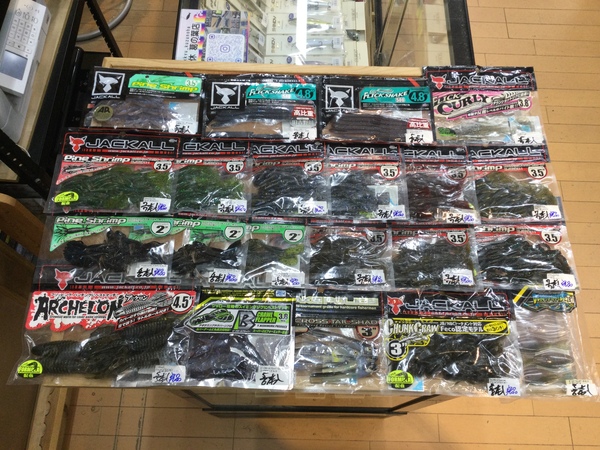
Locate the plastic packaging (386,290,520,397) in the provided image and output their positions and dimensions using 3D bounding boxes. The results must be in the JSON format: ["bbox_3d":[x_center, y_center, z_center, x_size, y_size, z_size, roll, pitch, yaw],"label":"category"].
[{"bbox_3d":[0.180,0.139,0.654,0.167,0.018,0.130,1,68,-1],"label":"plastic packaging"}]

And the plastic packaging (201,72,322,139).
[{"bbox_3d":[-0.053,-0.170,0.773,0.162,0.016,0.111,1,68,-1],"label":"plastic packaging"}]

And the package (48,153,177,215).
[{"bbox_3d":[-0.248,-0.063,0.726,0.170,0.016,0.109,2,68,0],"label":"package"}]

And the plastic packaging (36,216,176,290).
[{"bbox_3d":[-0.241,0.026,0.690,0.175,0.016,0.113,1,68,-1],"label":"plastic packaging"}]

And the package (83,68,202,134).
[{"bbox_3d":[-0.220,-0.180,0.773,0.169,0.016,0.107,3,68,0],"label":"package"}]

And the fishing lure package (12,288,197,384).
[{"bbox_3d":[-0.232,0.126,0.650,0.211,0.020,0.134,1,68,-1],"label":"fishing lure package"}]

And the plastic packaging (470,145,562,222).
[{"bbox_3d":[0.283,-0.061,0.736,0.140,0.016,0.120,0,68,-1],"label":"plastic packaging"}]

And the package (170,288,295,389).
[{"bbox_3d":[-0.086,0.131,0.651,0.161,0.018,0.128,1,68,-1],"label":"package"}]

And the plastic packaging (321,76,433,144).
[{"bbox_3d":[0.110,-0.166,0.775,0.160,0.016,0.113,1,68,-1],"label":"plastic packaging"}]

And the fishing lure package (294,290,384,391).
[{"bbox_3d":[0.043,0.137,0.652,0.116,0.018,0.123,1,68,-1],"label":"fishing lure package"}]

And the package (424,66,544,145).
[{"bbox_3d":[0.266,-0.175,0.782,0.172,0.016,0.135,0,68,-1],"label":"package"}]

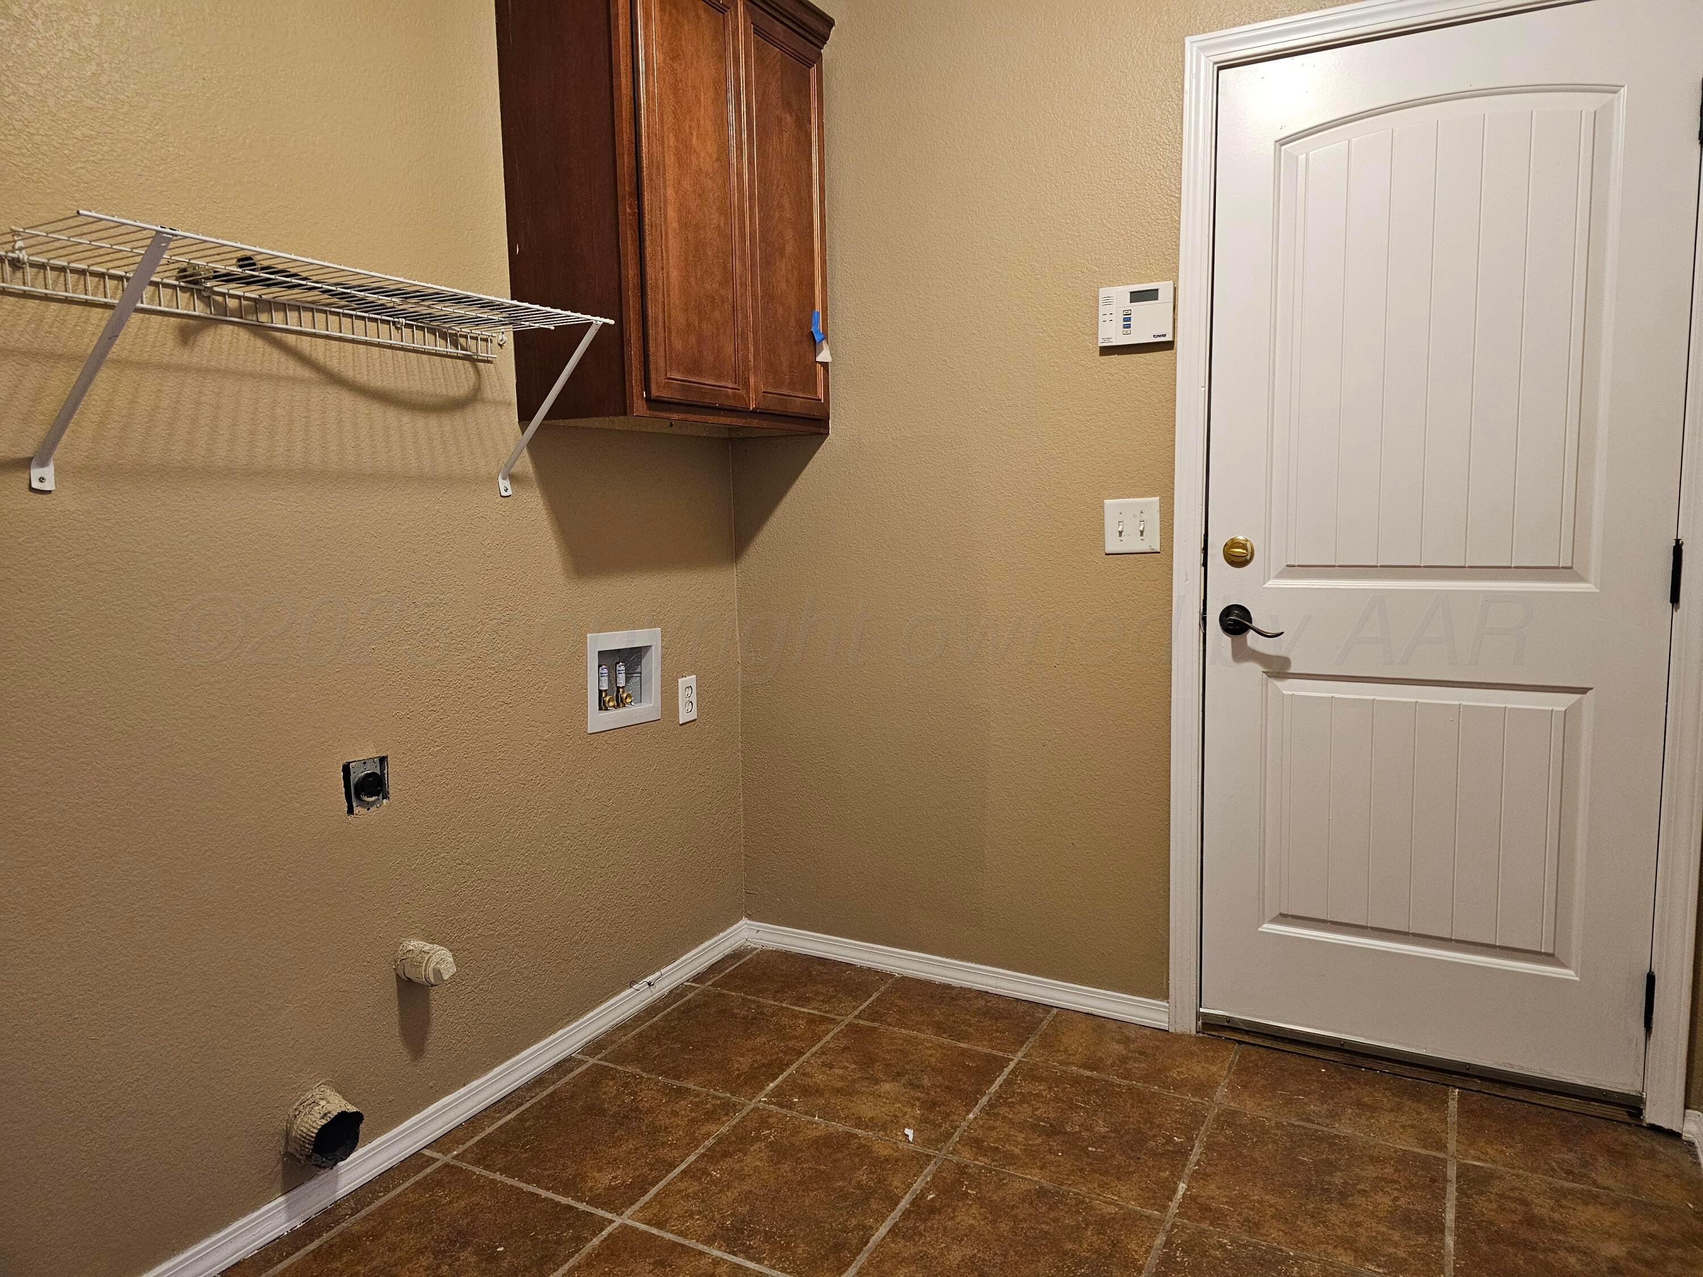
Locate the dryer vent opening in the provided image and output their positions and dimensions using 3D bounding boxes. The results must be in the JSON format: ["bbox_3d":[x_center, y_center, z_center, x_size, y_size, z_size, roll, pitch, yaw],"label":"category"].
[{"bbox_3d":[-0.876,0.822,1.893,0.064,0.113,0.112,2,7,28],"label":"dryer vent opening"}]

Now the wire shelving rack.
[{"bbox_3d":[-0.770,-0.381,1.734,0.311,0.314,0.890,2,7,28],"label":"wire shelving rack"}]

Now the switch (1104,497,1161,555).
[{"bbox_3d":[0.609,-0.244,2.459,0.119,0.117,0.016,2,7,28],"label":"switch"}]

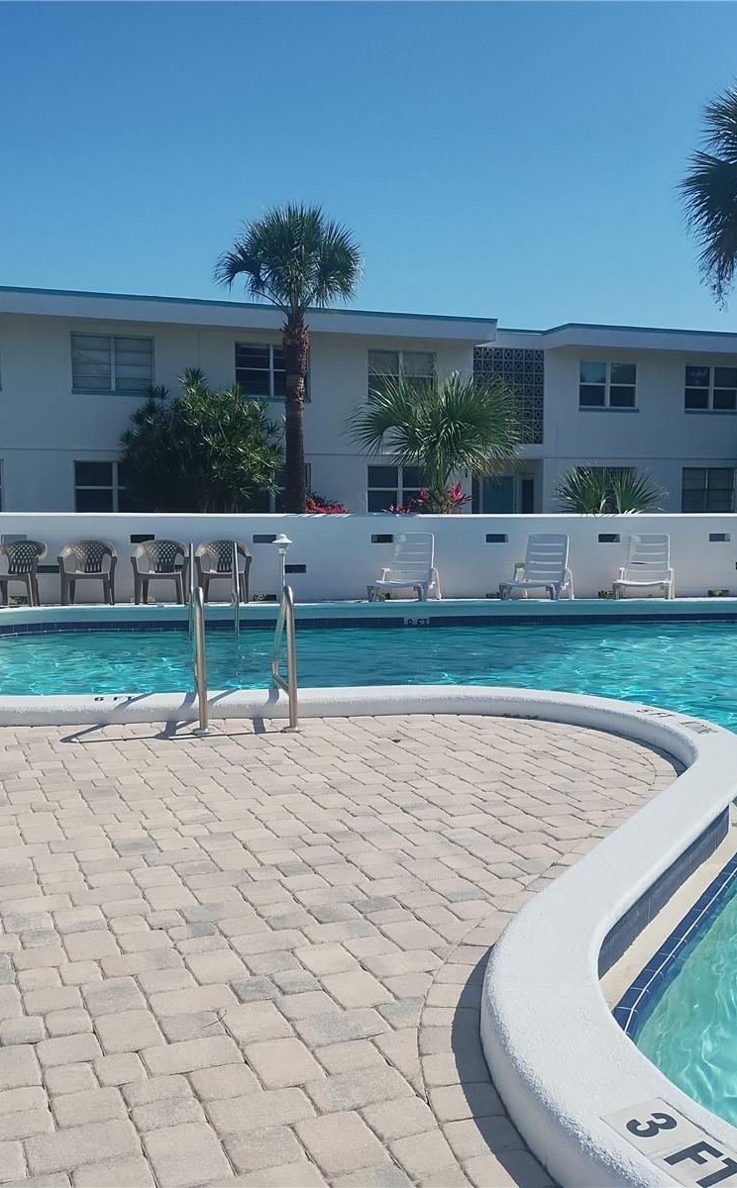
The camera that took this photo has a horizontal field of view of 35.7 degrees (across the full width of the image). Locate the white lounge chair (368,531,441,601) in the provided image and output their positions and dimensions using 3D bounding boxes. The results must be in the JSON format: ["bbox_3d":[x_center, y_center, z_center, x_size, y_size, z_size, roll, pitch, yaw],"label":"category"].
[{"bbox_3d":[0.475,-0.306,14.476,0.700,0.930,1.550,1,5,10],"label":"white lounge chair"}]

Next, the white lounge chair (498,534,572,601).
[{"bbox_3d":[2.190,-0.323,14.801,0.700,0.920,1.450,1,5,17],"label":"white lounge chair"}]

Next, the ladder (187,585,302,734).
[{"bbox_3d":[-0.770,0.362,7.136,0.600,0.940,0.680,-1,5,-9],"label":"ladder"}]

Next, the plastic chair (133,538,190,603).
[{"bbox_3d":[-2.570,-0.238,14.307,0.680,0.830,0.620,0,5,-3],"label":"plastic chair"}]

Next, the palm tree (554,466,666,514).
[{"bbox_3d":[3.393,-0.889,16.082,1.600,1.820,1.500,0,5,0],"label":"palm tree"}]

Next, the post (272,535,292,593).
[{"bbox_3d":[-1.090,-0.282,14.474,0.250,0.890,0.250,0,5,0],"label":"post"}]

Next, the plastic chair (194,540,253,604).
[{"bbox_3d":[-1.810,-0.244,14.376,0.680,0.830,0.620,0,5,-4],"label":"plastic chair"}]

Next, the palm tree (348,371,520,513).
[{"bbox_3d":[0.907,-1.525,15.828,2.350,3.130,2.300,0,5,0],"label":"palm tree"}]

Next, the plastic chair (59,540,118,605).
[{"bbox_3d":[-3.500,-0.252,14.430,0.680,0.830,0.630,-1,5,-9],"label":"plastic chair"}]

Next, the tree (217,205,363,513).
[{"bbox_3d":[-1.400,-3.594,20.378,2.600,6.550,2.600,0,5,0],"label":"tree"}]

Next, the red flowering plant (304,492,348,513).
[{"bbox_3d":[-0.689,-0.766,16.996,0.850,1.420,0.800,0,5,0],"label":"red flowering plant"}]

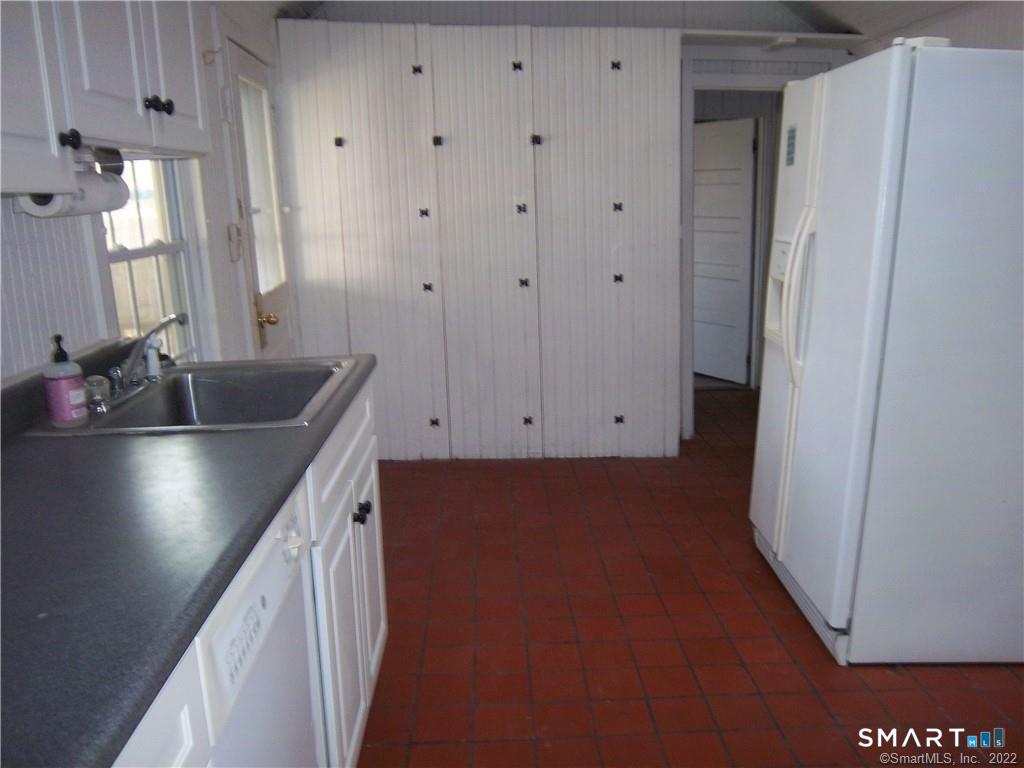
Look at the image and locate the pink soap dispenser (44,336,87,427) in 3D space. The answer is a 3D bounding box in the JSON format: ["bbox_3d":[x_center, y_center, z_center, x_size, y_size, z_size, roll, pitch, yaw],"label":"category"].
[{"bbox_3d":[-0.941,-0.010,1.744,0.074,0.192,0.066,-6,14,-18],"label":"pink soap dispenser"}]

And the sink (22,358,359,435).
[{"bbox_3d":[-0.712,0.100,2.055,0.560,0.180,0.680,-2,13,-1],"label":"sink"}]

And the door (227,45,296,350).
[{"bbox_3d":[-1.127,-0.461,3.813,0.045,1.990,0.680,-2,13,-1],"label":"door"}]

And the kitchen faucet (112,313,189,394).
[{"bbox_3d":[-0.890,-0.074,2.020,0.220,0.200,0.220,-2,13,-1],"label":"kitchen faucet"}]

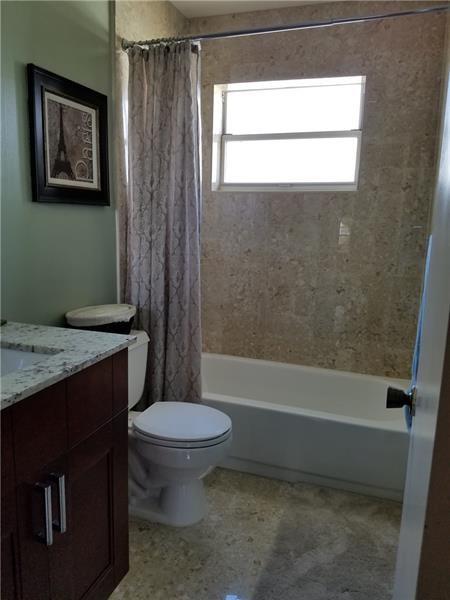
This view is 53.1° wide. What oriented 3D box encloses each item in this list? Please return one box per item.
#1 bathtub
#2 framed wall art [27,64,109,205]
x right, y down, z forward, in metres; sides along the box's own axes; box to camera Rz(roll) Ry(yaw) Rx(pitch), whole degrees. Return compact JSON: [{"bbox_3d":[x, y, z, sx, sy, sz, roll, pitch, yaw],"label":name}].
[{"bbox_3d":[0.310,0.676,2.691,1.505,0.372,0.752,5,11,19],"label":"bathtub"},{"bbox_3d":[-0.631,-0.651,1.894,0.025,0.492,0.485,5,11,19],"label":"framed wall art"}]

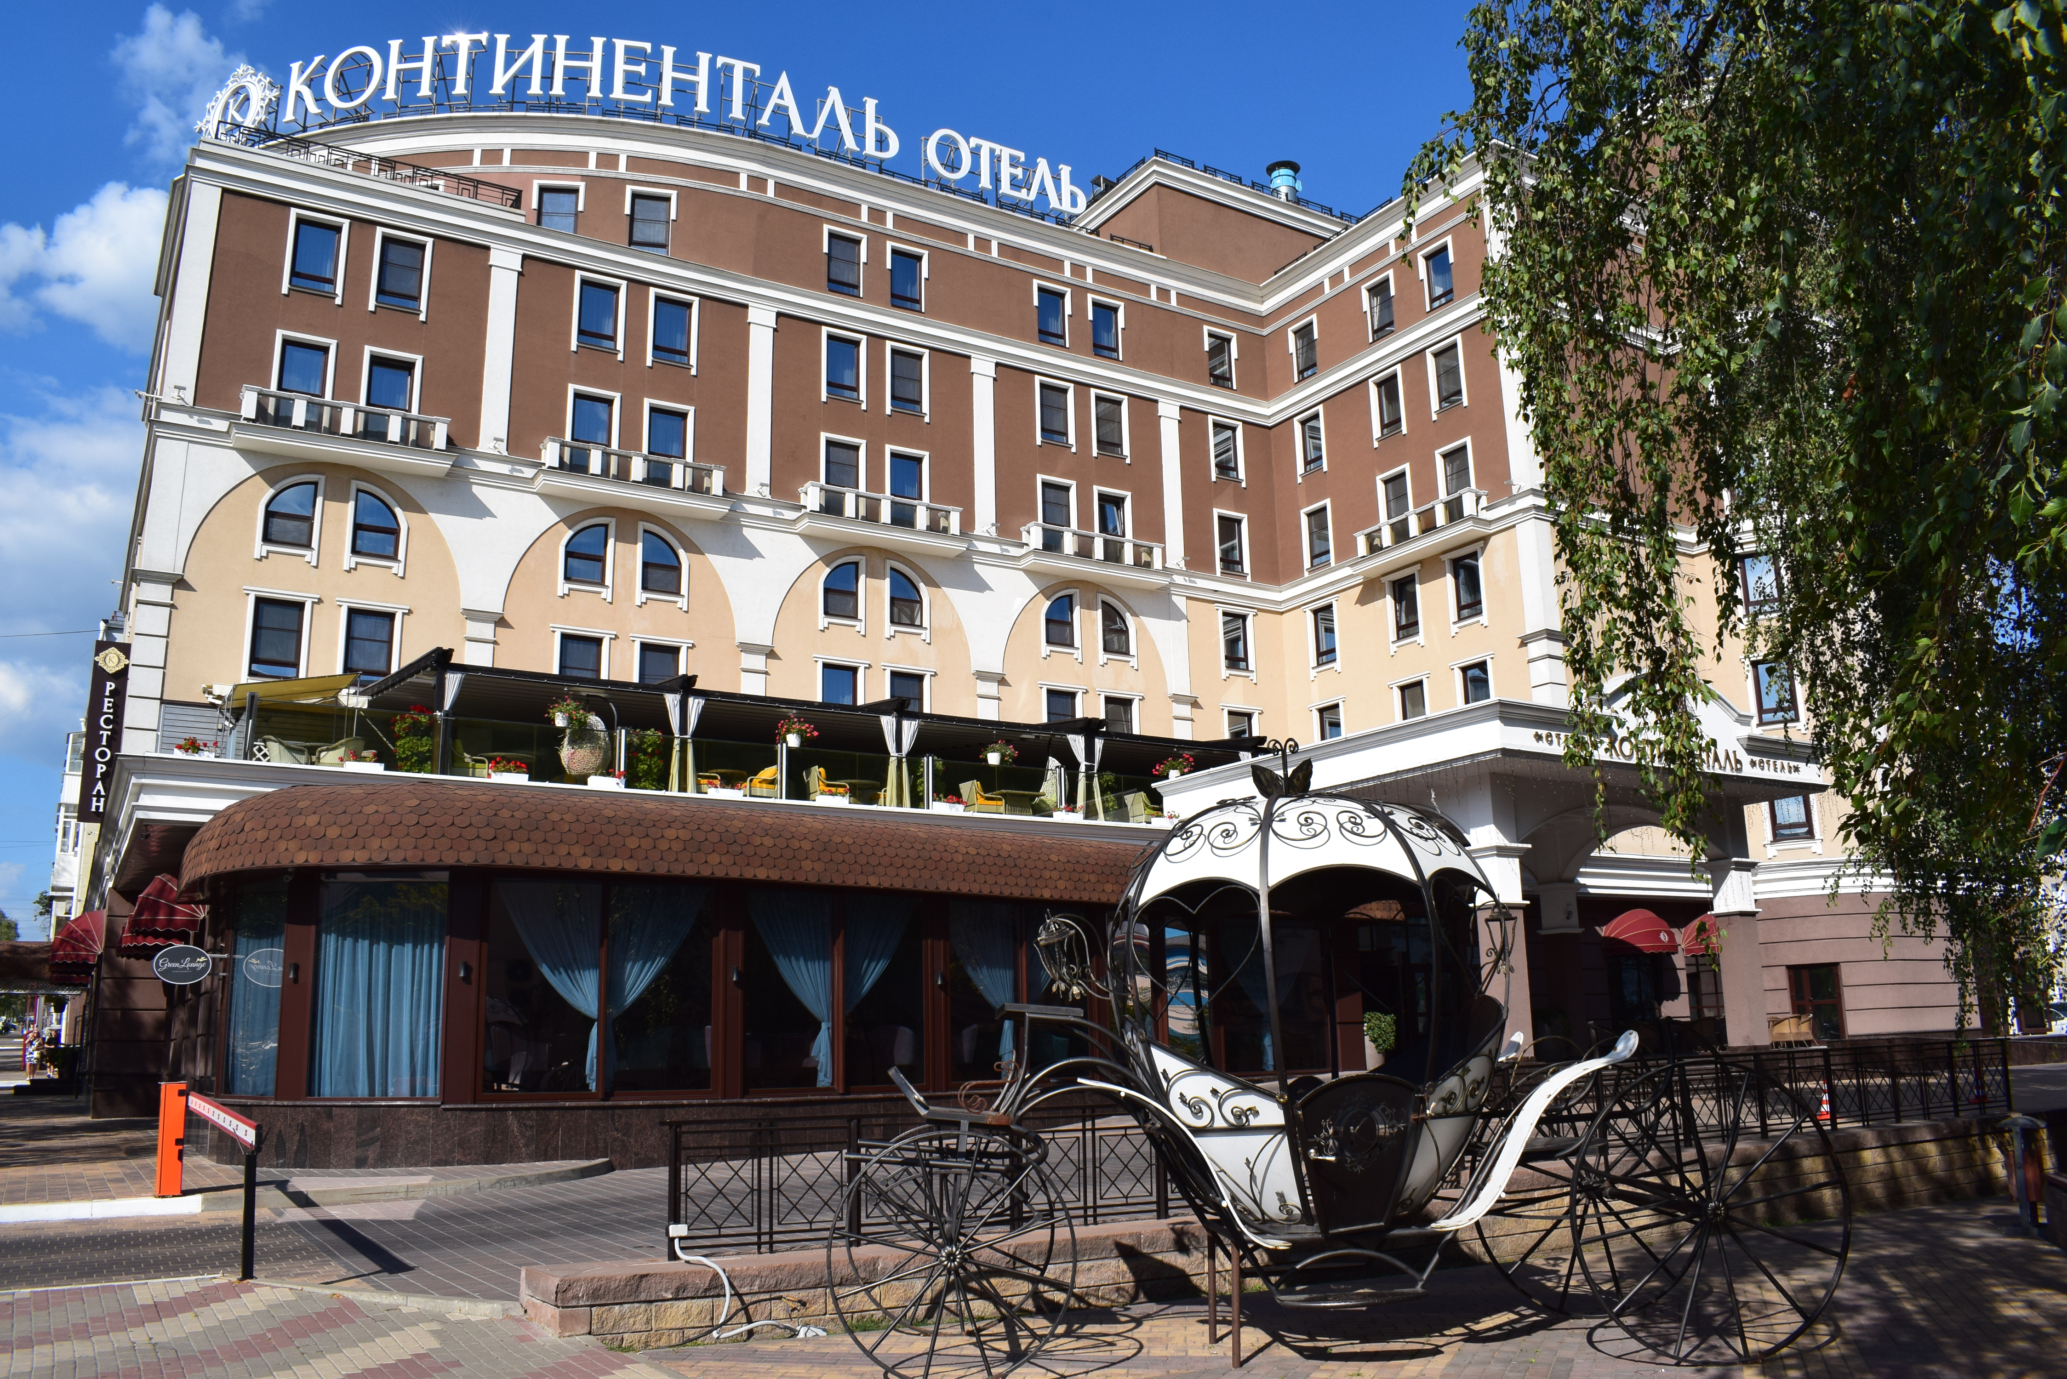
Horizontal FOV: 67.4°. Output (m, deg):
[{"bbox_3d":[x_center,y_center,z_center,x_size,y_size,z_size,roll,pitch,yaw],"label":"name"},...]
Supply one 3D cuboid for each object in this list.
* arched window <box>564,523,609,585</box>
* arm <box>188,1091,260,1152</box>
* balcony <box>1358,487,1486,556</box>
[{"bbox_3d":[-11.808,-3.578,41.103,1.124,1.679,0.154,7,-15,-30],"label":"arched window"},{"bbox_3d":[-6.470,3.386,12.300,0.070,0.140,5.090,8,-14,-32],"label":"arm"},{"bbox_3d":[11.379,-4.943,45.781,0.800,0.800,4.164,7,-16,-32],"label":"balcony"}]

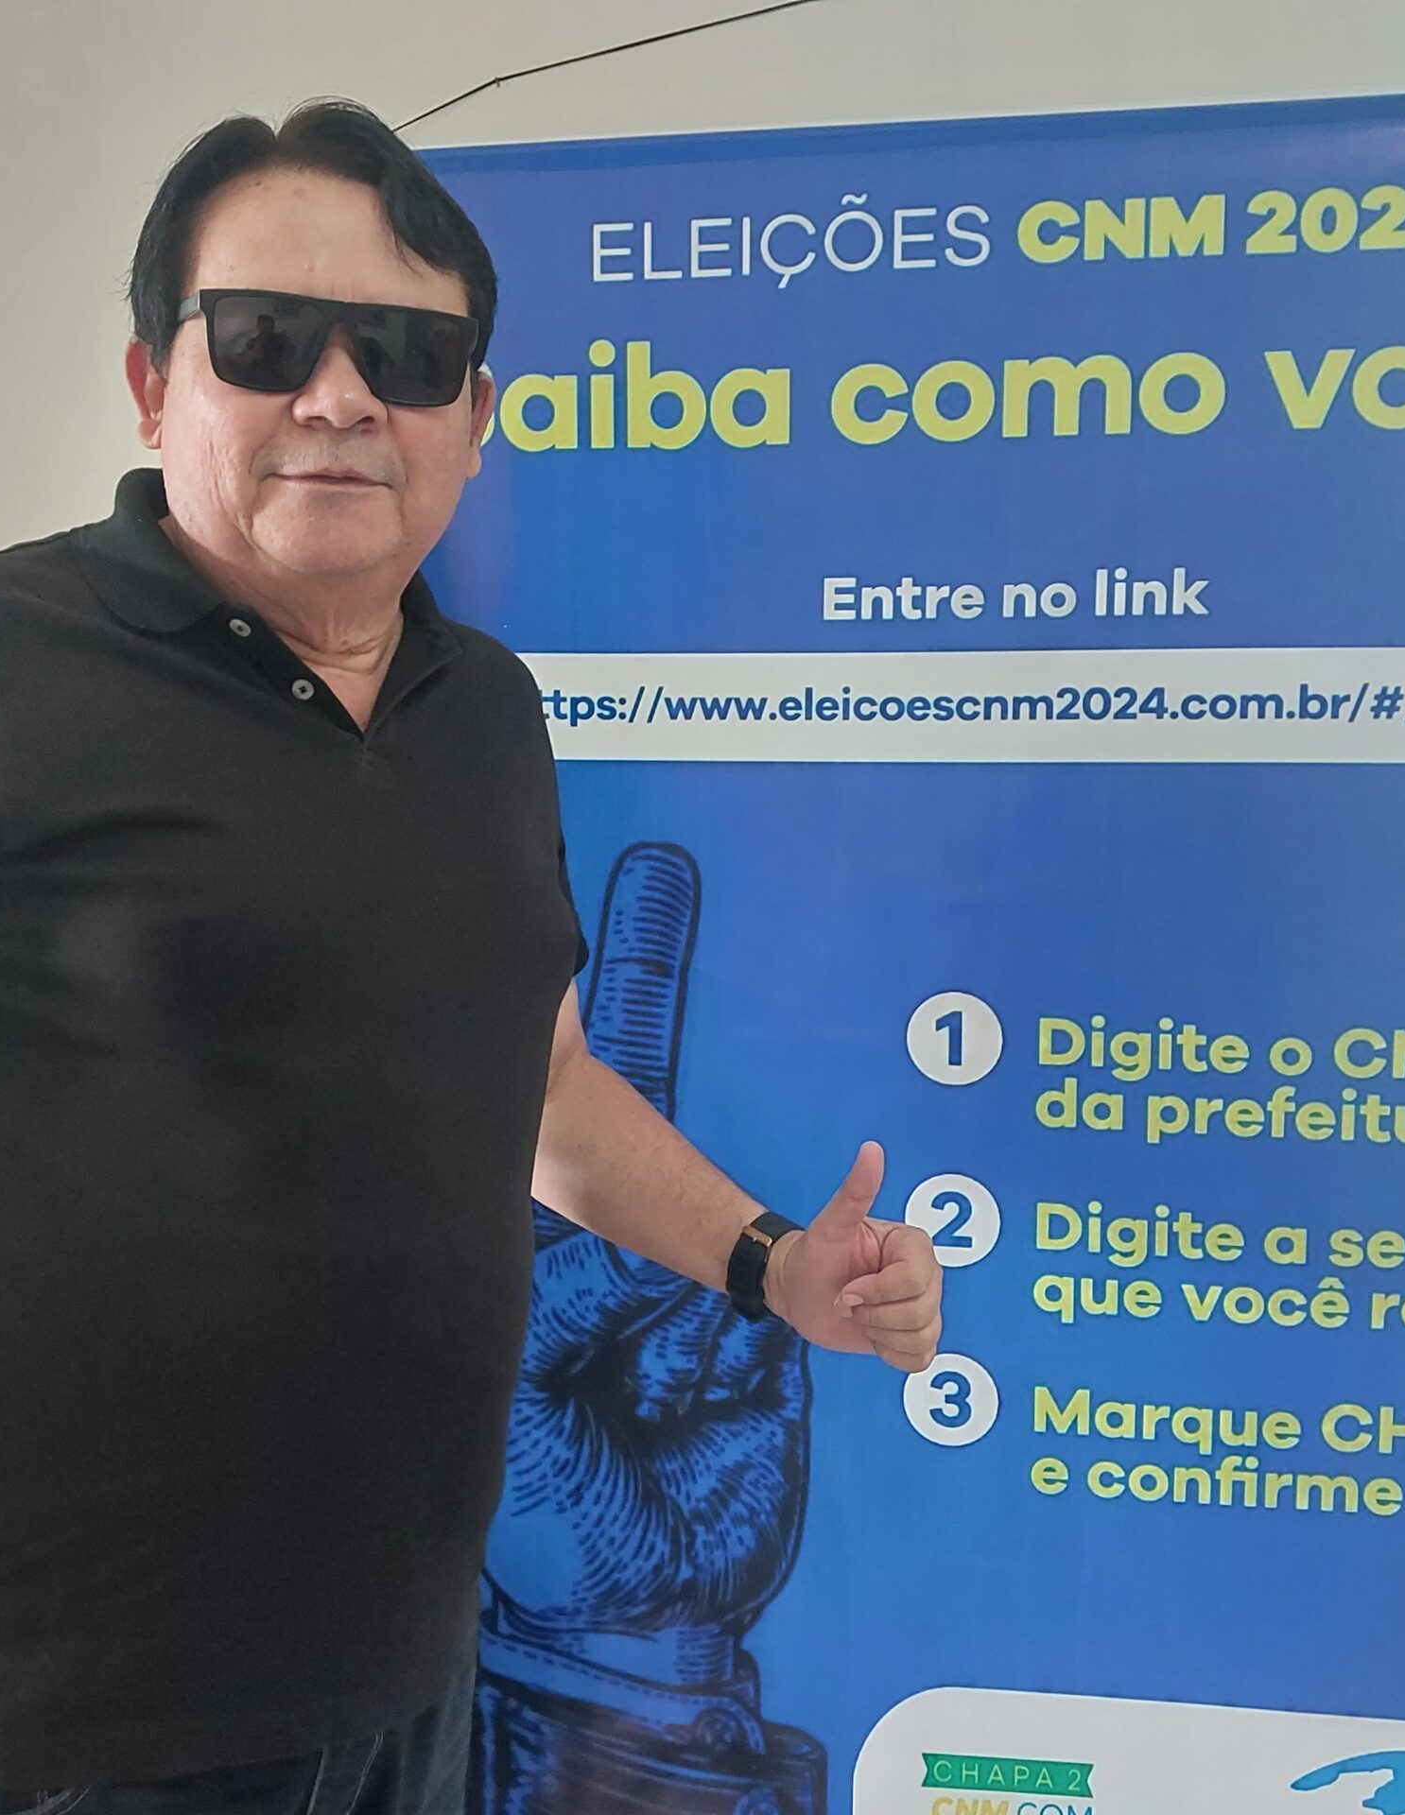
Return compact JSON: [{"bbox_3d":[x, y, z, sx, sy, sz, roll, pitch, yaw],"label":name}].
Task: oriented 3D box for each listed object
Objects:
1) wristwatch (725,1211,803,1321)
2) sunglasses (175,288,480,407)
[{"bbox_3d":[0.044,0.207,1.210,0.038,0.065,0.056,19,-18,36],"label":"wristwatch"},{"bbox_3d":[-0.207,-0.290,1.128,0.148,0.052,0.150,1,6,-19],"label":"sunglasses"}]

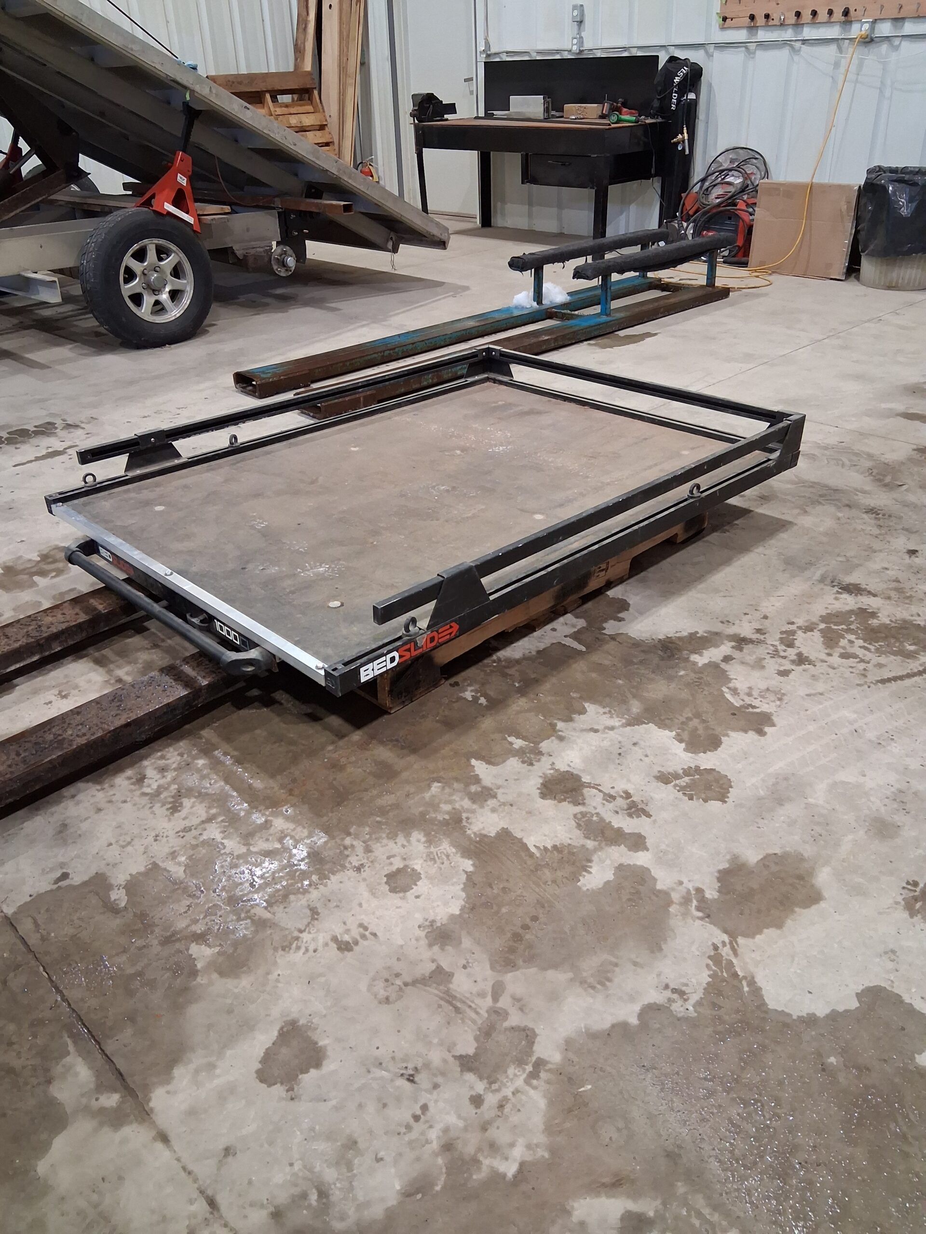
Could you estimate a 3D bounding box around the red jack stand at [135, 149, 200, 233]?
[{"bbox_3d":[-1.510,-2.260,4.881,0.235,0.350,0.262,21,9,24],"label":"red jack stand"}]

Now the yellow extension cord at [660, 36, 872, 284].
[{"bbox_3d":[1.969,-3.144,6.339,0.892,1.465,1.512,22,37,35],"label":"yellow extension cord"}]

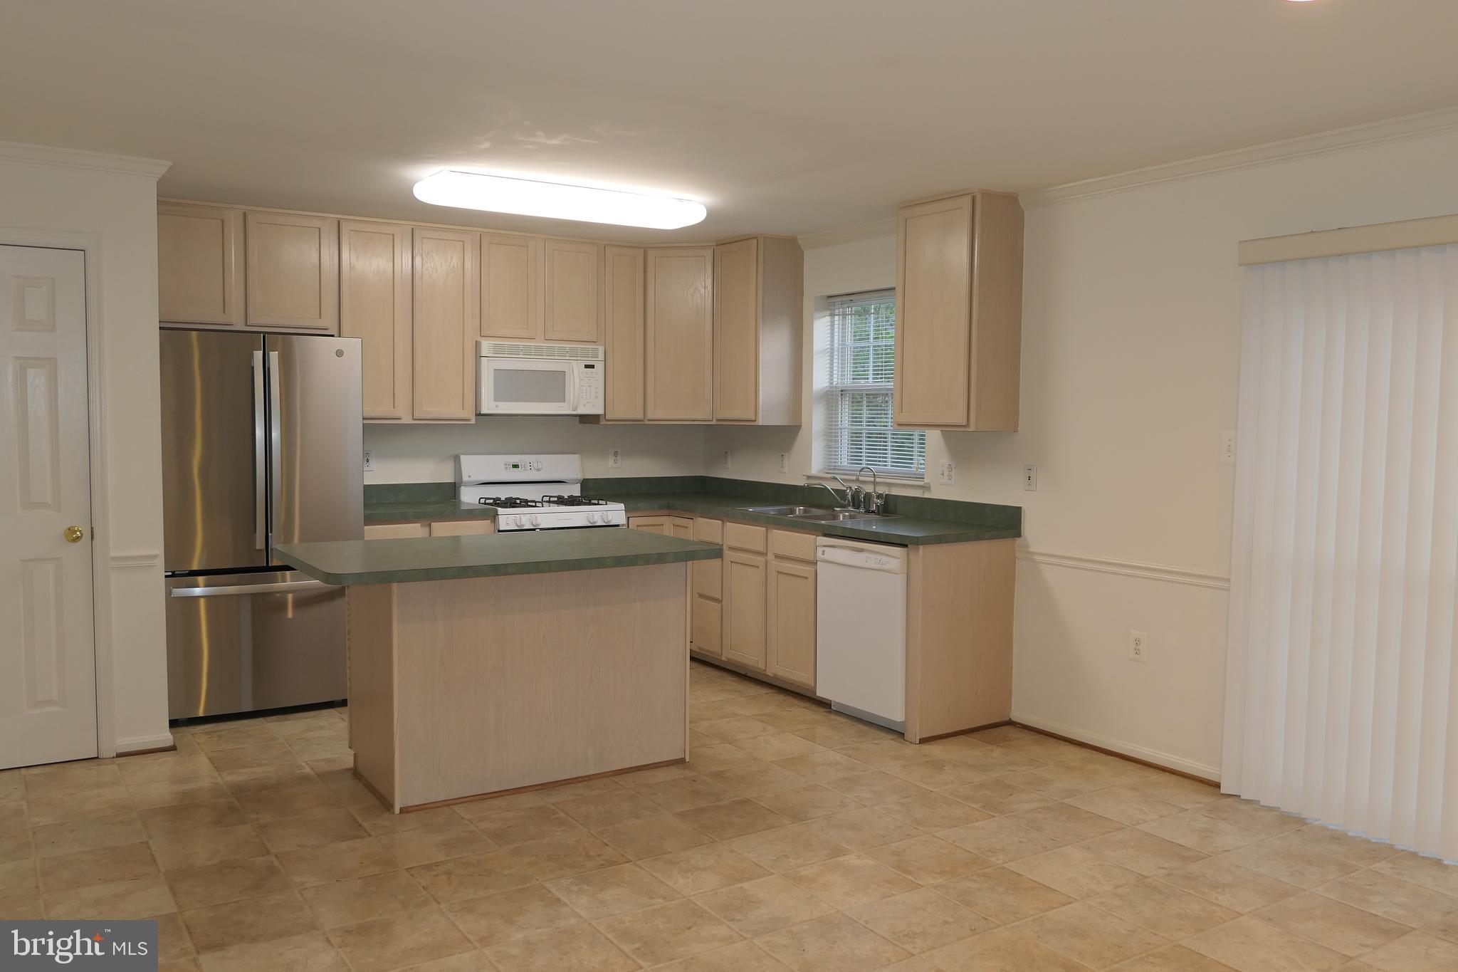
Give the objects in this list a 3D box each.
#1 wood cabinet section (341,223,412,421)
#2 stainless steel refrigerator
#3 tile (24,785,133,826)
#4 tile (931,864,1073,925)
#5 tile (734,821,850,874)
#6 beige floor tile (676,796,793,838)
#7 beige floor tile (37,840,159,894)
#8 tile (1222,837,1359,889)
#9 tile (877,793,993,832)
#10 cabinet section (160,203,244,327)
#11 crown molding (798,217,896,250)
[{"bbox_3d":[-1.932,-0.864,6.068,0.365,1.042,0.322,-2,4,-33],"label":"wood cabinet section"},{"bbox_3d":[-2.322,0.167,5.491,0.880,1.761,0.880,-1,4,-33],"label":"stainless steel refrigerator"},{"bbox_3d":[-2.305,1.135,4.029,0.305,0.010,0.305,-1,4,-33],"label":"tile"},{"bbox_3d":[0.830,1.232,3.434,0.310,0.012,0.310,-2,4,-34],"label":"tile"},{"bbox_3d":[0.195,1.197,3.745,0.317,0.010,0.314,-2,4,-33],"label":"tile"},{"bbox_3d":[0.019,1.180,4.011,0.320,0.010,0.320,-2,4,-33],"label":"beige floor tile"},{"bbox_3d":[-1.962,1.188,3.528,0.320,0.010,0.320,-2,4,-33],"label":"beige floor tile"},{"bbox_3d":[1.828,1.226,3.689,0.310,0.012,0.310,-2,4,-34],"label":"tile"},{"bbox_3d":[0.738,1.182,4.107,0.320,0.010,0.320,-2,4,-33],"label":"tile"},{"bbox_3d":[-2.662,-1.064,5.576,0.442,0.595,0.322,-2,4,-33],"label":"cabinet section"},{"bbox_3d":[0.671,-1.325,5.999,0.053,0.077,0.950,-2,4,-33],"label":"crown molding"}]

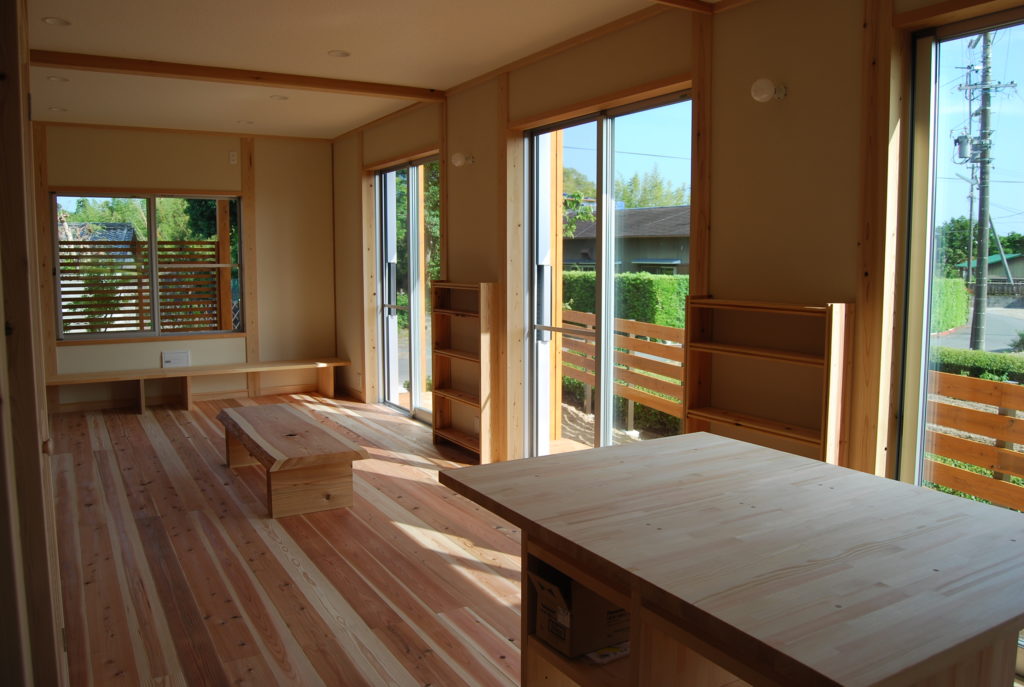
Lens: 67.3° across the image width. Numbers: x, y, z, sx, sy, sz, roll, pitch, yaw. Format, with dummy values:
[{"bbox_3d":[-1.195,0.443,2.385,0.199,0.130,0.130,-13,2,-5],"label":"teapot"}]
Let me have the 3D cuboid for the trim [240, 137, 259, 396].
[{"bbox_3d":[-2.646,-0.740,7.766,0.121,2.626,0.091,-4,7,-31],"label":"trim"}]

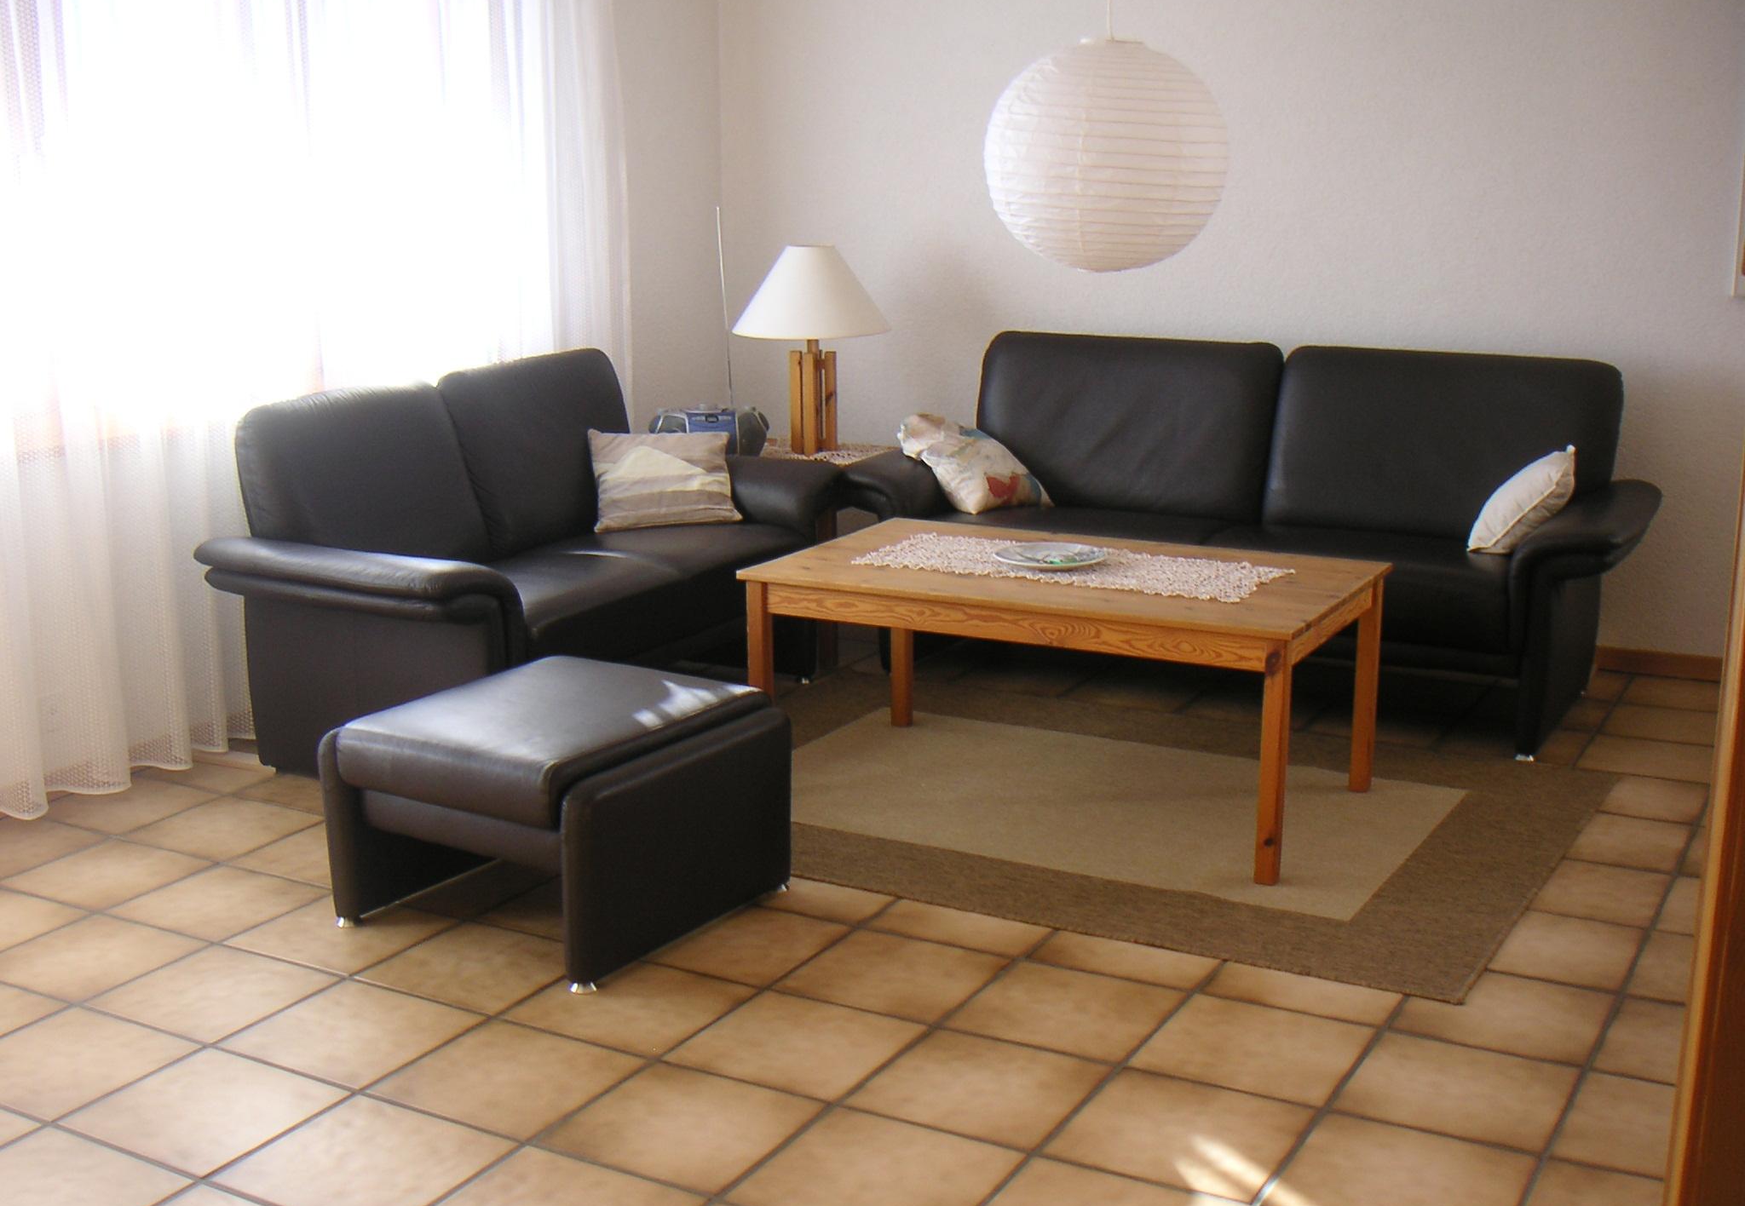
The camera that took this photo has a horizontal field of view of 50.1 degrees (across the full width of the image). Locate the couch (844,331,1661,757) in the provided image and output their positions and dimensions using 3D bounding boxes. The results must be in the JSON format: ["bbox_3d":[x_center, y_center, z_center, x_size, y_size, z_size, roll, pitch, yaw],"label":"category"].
[{"bbox_3d":[0.959,-0.214,4.938,2.020,0.880,0.870,6,14,29],"label":"couch"}]

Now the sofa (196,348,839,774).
[{"bbox_3d":[-0.820,-0.121,4.644,0.870,0.870,1.580,6,14,29],"label":"sofa"}]

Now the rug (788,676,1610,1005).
[{"bbox_3d":[0.448,0.420,4.106,2.000,0.010,1.400,6,14,29],"label":"rug"}]

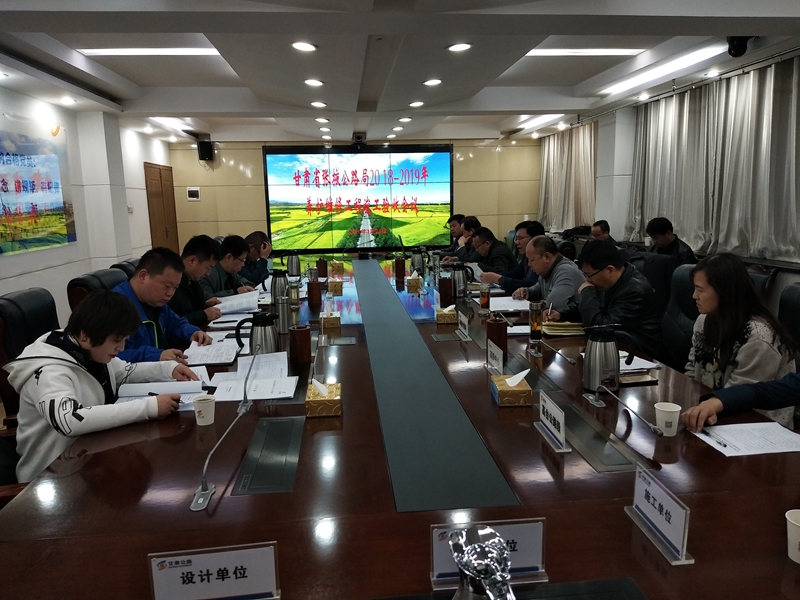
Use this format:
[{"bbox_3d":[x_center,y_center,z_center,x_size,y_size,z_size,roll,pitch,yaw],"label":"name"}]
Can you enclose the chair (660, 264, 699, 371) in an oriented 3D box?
[{"bbox_3d":[1.295,0.375,3.083,0.700,1.090,0.640,-2,9,-5],"label":"chair"}]

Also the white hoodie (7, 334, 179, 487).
[{"bbox_3d":[-1.097,0.379,2.091,0.580,0.560,0.600,-3,9,-8],"label":"white hoodie"}]

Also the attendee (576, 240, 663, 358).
[{"bbox_3d":[1.070,0.306,3.102,0.640,1.230,0.540,0,9,6],"label":"attendee"}]

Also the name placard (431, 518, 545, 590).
[{"bbox_3d":[0.160,0.451,1.086,0.213,0.112,0.047,-2,9,-5],"label":"name placard"}]

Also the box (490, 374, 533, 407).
[{"bbox_3d":[0.393,0.318,2.107,0.109,0.056,0.162,-1,9,1],"label":"box"}]

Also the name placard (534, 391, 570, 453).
[{"bbox_3d":[0.437,0.342,1.723,0.045,0.110,0.209,-2,9,-5],"label":"name placard"}]

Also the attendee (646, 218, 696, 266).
[{"bbox_3d":[2.173,-0.062,5.101,0.780,1.275,0.560,-4,9,-13],"label":"attendee"}]

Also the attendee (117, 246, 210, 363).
[{"bbox_3d":[-1.083,0.385,2.836,0.720,1.270,0.580,0,9,10],"label":"attendee"}]

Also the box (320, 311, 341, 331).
[{"bbox_3d":[-0.392,0.111,3.392,0.111,0.058,0.170,-2,9,-5],"label":"box"}]

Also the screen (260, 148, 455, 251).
[{"bbox_3d":[-0.665,-1.706,10.201,3.170,1.760,0.120,-2,9,-5],"label":"screen"}]

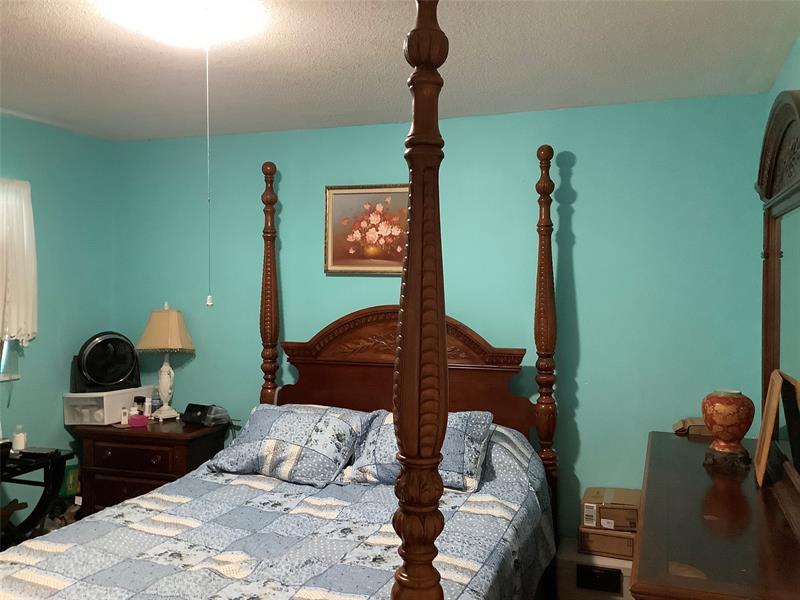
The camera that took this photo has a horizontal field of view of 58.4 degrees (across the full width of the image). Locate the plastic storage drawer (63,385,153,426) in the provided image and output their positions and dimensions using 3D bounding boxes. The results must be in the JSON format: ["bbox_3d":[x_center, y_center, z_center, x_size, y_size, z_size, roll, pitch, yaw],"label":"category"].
[{"bbox_3d":[-1.675,0.604,4.132,0.250,0.174,0.380,0,2,16],"label":"plastic storage drawer"}]

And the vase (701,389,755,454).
[{"bbox_3d":[1.280,0.473,2.800,0.208,0.248,0.208,0,2,18],"label":"vase"}]

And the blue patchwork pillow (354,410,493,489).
[{"bbox_3d":[0.106,0.670,3.276,0.640,0.160,0.480,0,37,20],"label":"blue patchwork pillow"}]

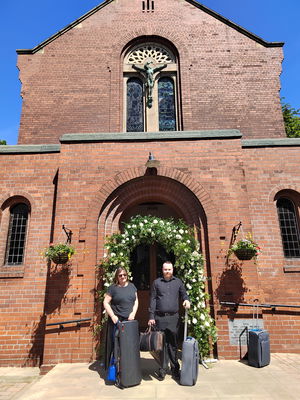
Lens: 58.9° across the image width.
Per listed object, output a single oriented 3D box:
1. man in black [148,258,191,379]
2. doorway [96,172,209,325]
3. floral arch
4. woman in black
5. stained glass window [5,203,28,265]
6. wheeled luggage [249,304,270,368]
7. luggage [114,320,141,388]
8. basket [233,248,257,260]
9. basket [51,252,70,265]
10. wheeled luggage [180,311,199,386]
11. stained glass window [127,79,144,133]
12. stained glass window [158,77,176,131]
[{"bbox_3d":[0.306,1.881,4.301,0.660,1.740,0.420,-1,-15,1],"label":"man in black"},{"bbox_3d":[0.073,1.283,5.622,2.275,3.571,0.720,-1,-15,1],"label":"doorway"},{"bbox_3d":[0.123,1.618,4.996,1.980,2.600,0.500,-1,-15,1],"label":"floral arch"},{"bbox_3d":[-0.492,1.973,4.441,0.580,1.640,0.400,0,-15,-3],"label":"woman in black"},{"bbox_3d":[-3.101,0.783,6.203,0.459,1.449,0.100,-1,-15,1],"label":"stained glass window"},{"bbox_3d":[1.889,2.340,4.744,0.340,1.050,0.240,9,-18,-32],"label":"wheeled luggage"},{"bbox_3d":[-0.329,2.246,3.955,0.310,0.860,0.260,9,-18,-32],"label":"luggage"},{"bbox_3d":[1.733,0.994,4.849,0.380,0.230,0.380,-1,-15,1],"label":"basket"},{"bbox_3d":[-1.641,1.070,4.902,0.340,0.230,0.340,-1,-15,1],"label":"basket"},{"bbox_3d":[0.590,2.168,4.068,0.230,1.050,0.330,-8,-16,25],"label":"wheeled luggage"},{"bbox_3d":[-0.560,-3.652,10.271,0.658,2.599,0.120,-1,-15,1],"label":"stained glass window"},{"bbox_3d":[0.676,-3.667,10.248,0.655,2.537,0.120,-1,-15,1],"label":"stained glass window"}]

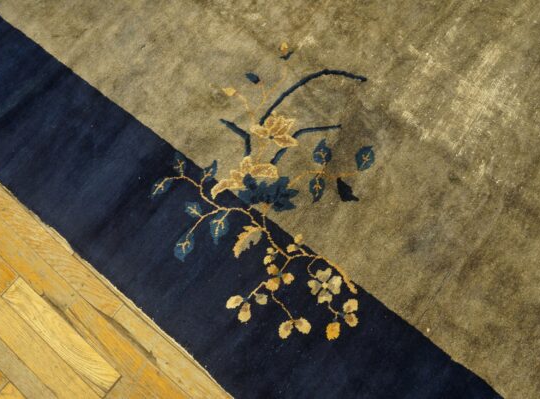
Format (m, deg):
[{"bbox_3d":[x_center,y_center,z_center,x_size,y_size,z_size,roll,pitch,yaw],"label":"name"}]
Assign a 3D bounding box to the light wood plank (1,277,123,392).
[{"bbox_3d":[-0.482,0.313,1.043,0.352,0.015,0.055,37,80,14],"label":"light wood plank"}]

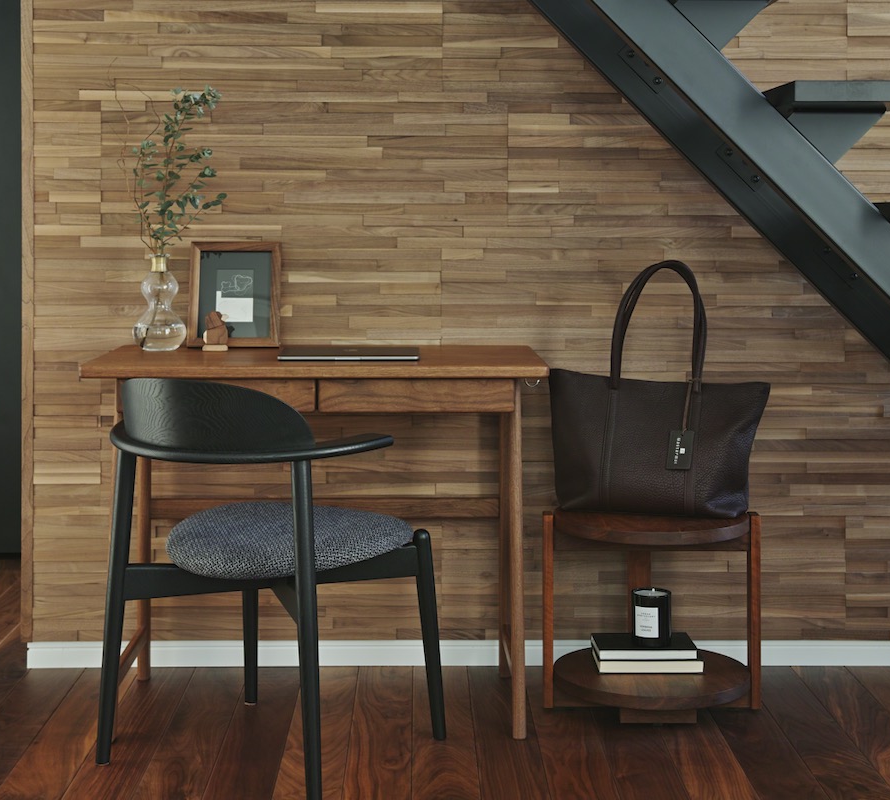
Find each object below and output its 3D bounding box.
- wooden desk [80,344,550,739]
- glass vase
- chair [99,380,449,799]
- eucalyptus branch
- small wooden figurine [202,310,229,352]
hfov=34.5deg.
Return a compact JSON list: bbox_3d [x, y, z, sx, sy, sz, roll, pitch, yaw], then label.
[{"bbox_3d":[-0.253,0.273,2.955,0.900,0.730,0.460,0,5,-1],"label":"wooden desk"},{"bbox_3d":[-0.618,-0.212,3.095,0.117,0.204,0.117,0,5,0],"label":"glass vase"},{"bbox_3d":[-0.335,0.307,2.690,0.530,0.730,0.530,3,6,30],"label":"chair"},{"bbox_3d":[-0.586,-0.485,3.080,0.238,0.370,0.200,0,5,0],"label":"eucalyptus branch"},{"bbox_3d":[-0.492,-0.147,3.070,0.058,0.086,0.043,0,5,0],"label":"small wooden figurine"}]

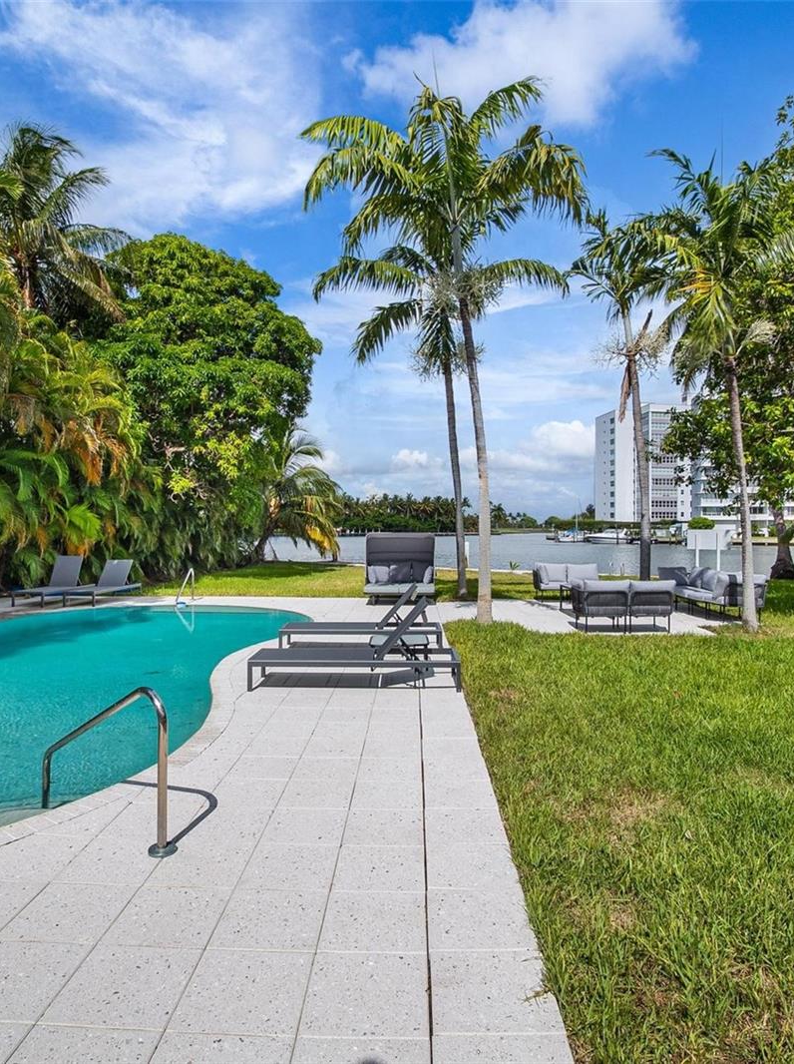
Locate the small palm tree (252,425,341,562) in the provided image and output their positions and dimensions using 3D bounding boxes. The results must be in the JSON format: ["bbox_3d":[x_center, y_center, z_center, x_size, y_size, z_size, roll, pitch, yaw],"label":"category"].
[{"bbox_3d":[-4.500,-1.700,27.600,4.200,6.100,4.200,0,0,0],"label":"small palm tree"}]

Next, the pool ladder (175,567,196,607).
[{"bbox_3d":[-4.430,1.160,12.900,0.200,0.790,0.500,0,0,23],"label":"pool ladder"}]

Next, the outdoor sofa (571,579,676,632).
[{"bbox_3d":[3.410,1.098,9.390,1.340,0.765,0.750,0,0,2],"label":"outdoor sofa"}]

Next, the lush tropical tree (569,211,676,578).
[{"bbox_3d":[5.200,-2.950,14.200,2.700,8.800,2.700,0,0,0],"label":"lush tropical tree"}]

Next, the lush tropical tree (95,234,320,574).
[{"bbox_3d":[-5.850,-3.800,19.000,7.100,10.400,6.800,0,0,0],"label":"lush tropical tree"}]

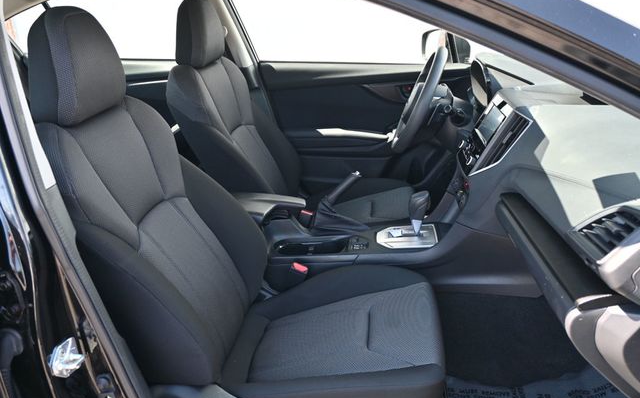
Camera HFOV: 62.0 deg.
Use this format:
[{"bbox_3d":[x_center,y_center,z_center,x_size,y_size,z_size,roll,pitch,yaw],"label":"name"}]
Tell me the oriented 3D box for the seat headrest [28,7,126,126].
[{"bbox_3d":[-0.482,-0.277,1.058,0.120,0.210,0.265,1,22,6],"label":"seat headrest"}]

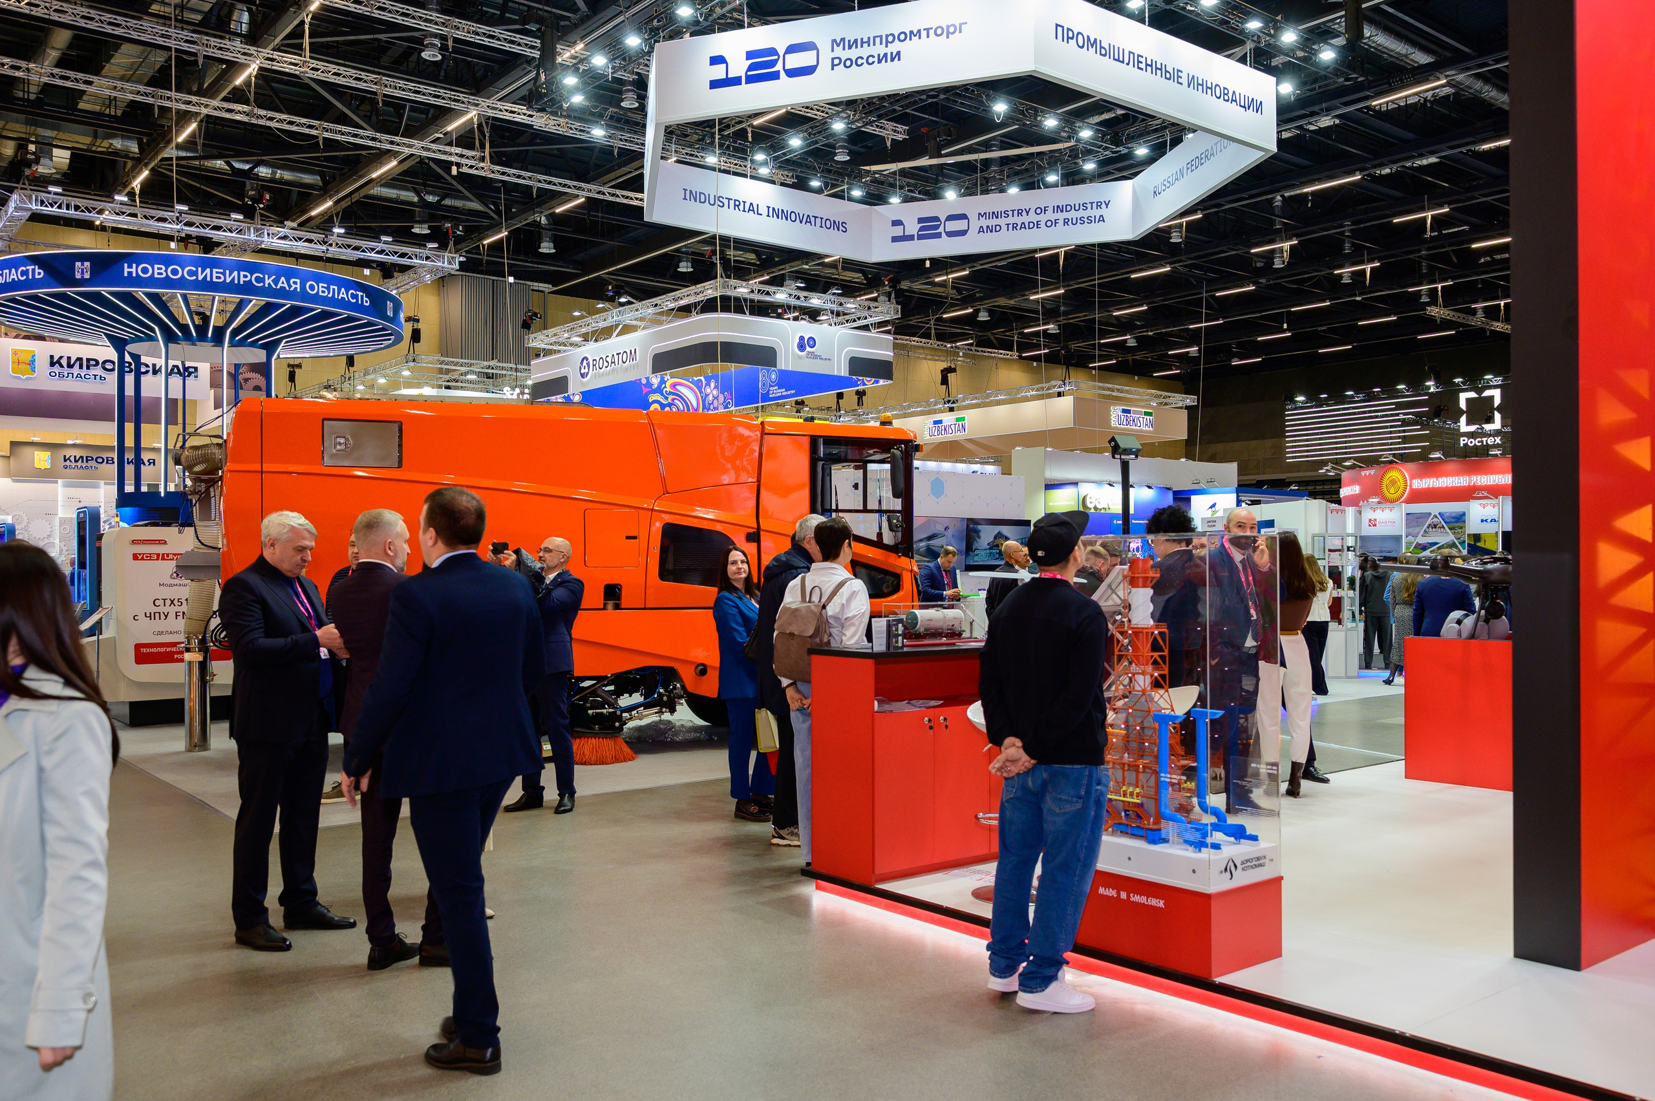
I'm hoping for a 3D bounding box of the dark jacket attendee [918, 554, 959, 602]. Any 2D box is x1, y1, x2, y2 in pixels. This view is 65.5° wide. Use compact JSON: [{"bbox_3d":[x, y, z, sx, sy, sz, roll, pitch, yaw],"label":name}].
[{"bbox_3d":[1.272,0.791,14.800,0.500,1.720,0.380,0,-1,-37],"label":"dark jacket attendee"}]

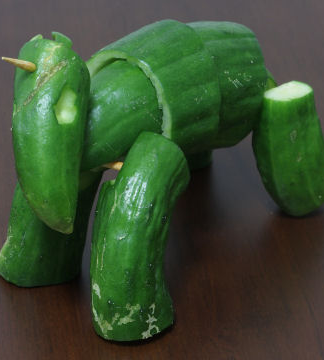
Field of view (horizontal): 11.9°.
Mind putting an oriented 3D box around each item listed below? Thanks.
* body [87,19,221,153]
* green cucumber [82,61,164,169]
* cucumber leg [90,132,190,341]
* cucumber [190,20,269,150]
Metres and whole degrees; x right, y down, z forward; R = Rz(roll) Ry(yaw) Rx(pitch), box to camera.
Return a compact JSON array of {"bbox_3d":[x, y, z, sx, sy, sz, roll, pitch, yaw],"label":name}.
[{"bbox_3d":[-0.003,-0.033,0.623,0.053,0.053,0.042,22,35,36],"label":"body"},{"bbox_3d":[-0.019,-0.025,0.604,0.041,0.041,0.046,20,34,32],"label":"green cucumber"},{"bbox_3d":[-0.006,0.019,0.587,0.035,0.079,0.035,21,27,31],"label":"cucumber leg"},{"bbox_3d":[0.024,-0.038,0.647,0.037,0.052,0.052,-20,34,-33],"label":"cucumber"}]

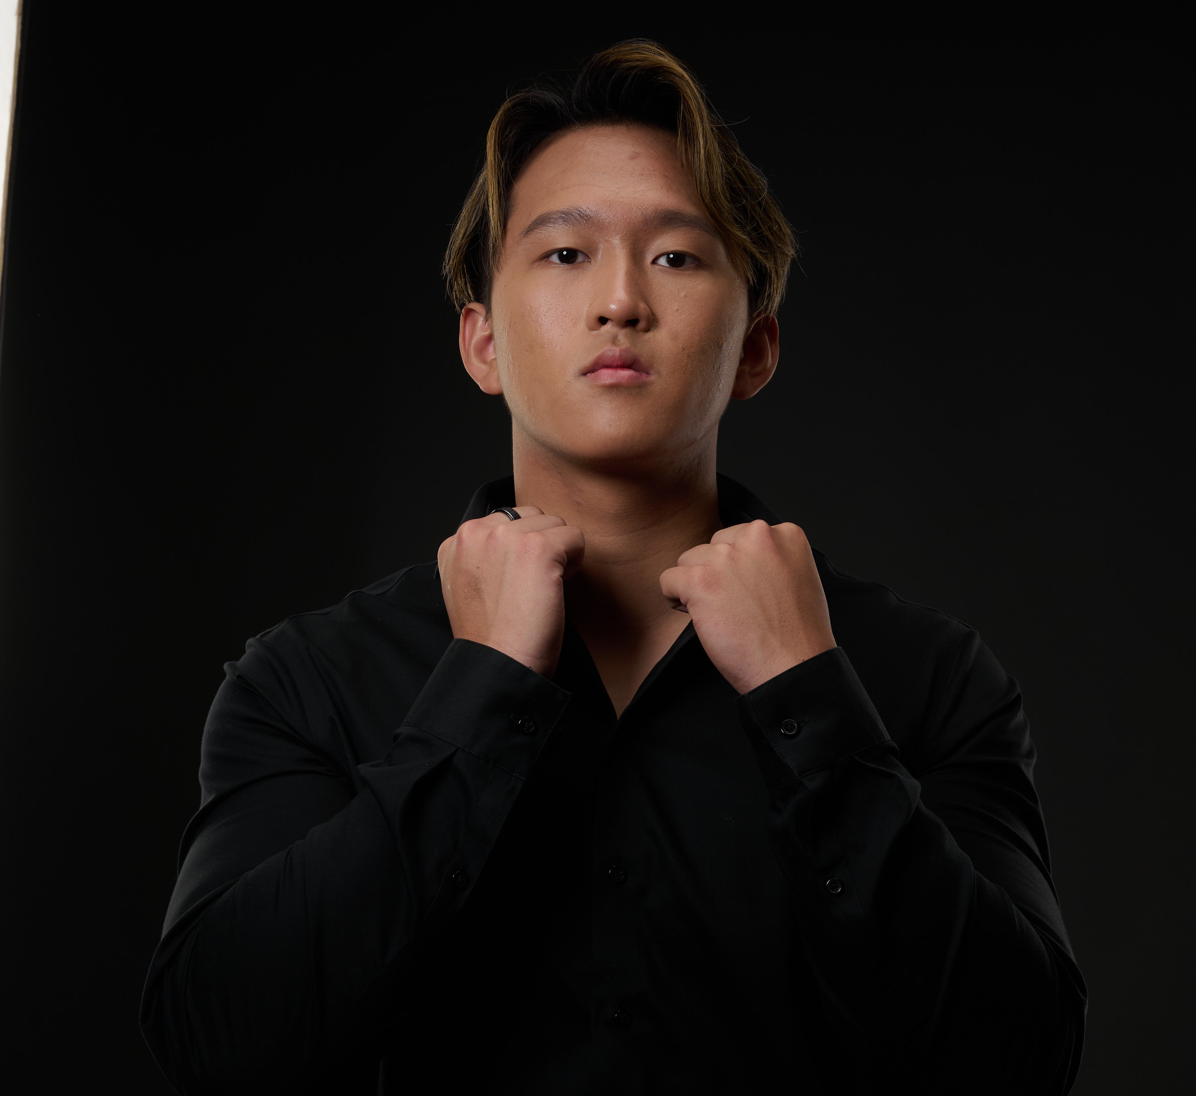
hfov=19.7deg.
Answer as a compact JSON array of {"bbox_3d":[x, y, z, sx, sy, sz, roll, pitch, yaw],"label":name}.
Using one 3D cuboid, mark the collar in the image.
[{"bbox_3d":[0.013,-0.008,2.080,0.205,0.088,0.165,0,0,0],"label":"collar"}]

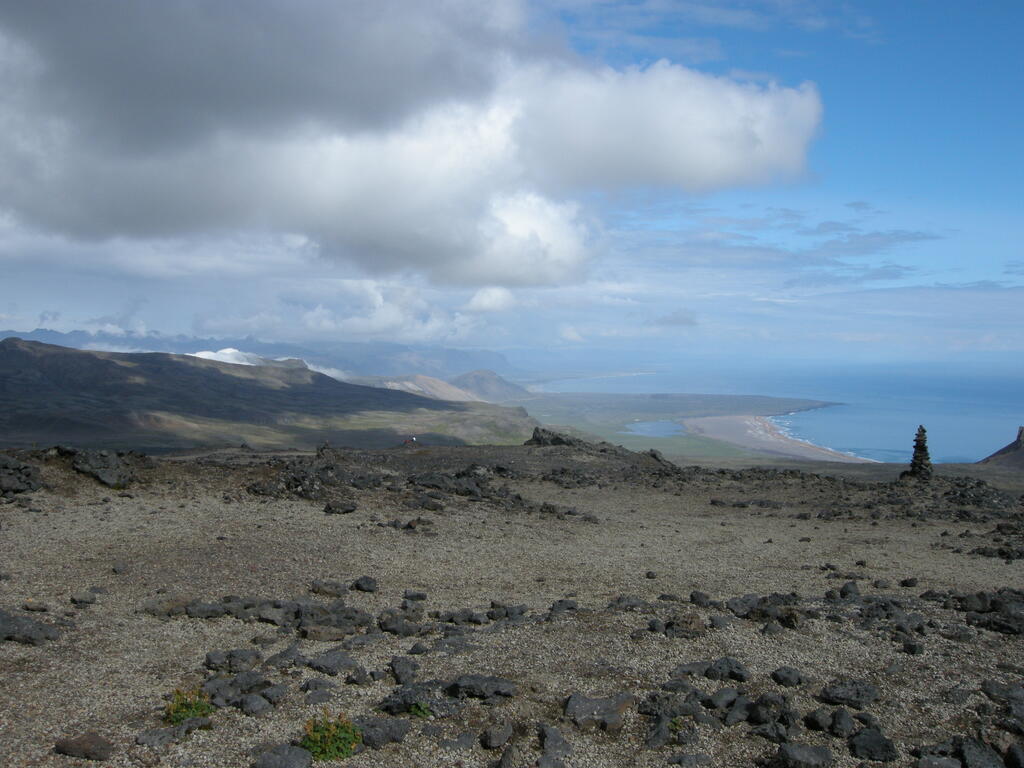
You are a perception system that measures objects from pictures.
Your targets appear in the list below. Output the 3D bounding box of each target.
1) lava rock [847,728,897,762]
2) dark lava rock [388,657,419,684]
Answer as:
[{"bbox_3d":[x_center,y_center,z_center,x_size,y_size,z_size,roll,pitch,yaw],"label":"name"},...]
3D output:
[{"bbox_3d":[1.521,1.521,4.356,0.210,0.119,0.179,1,2,19],"label":"lava rock"},{"bbox_3d":[-0.577,1.523,5.505,0.160,0.131,0.160,0,2,-6],"label":"dark lava rock"}]

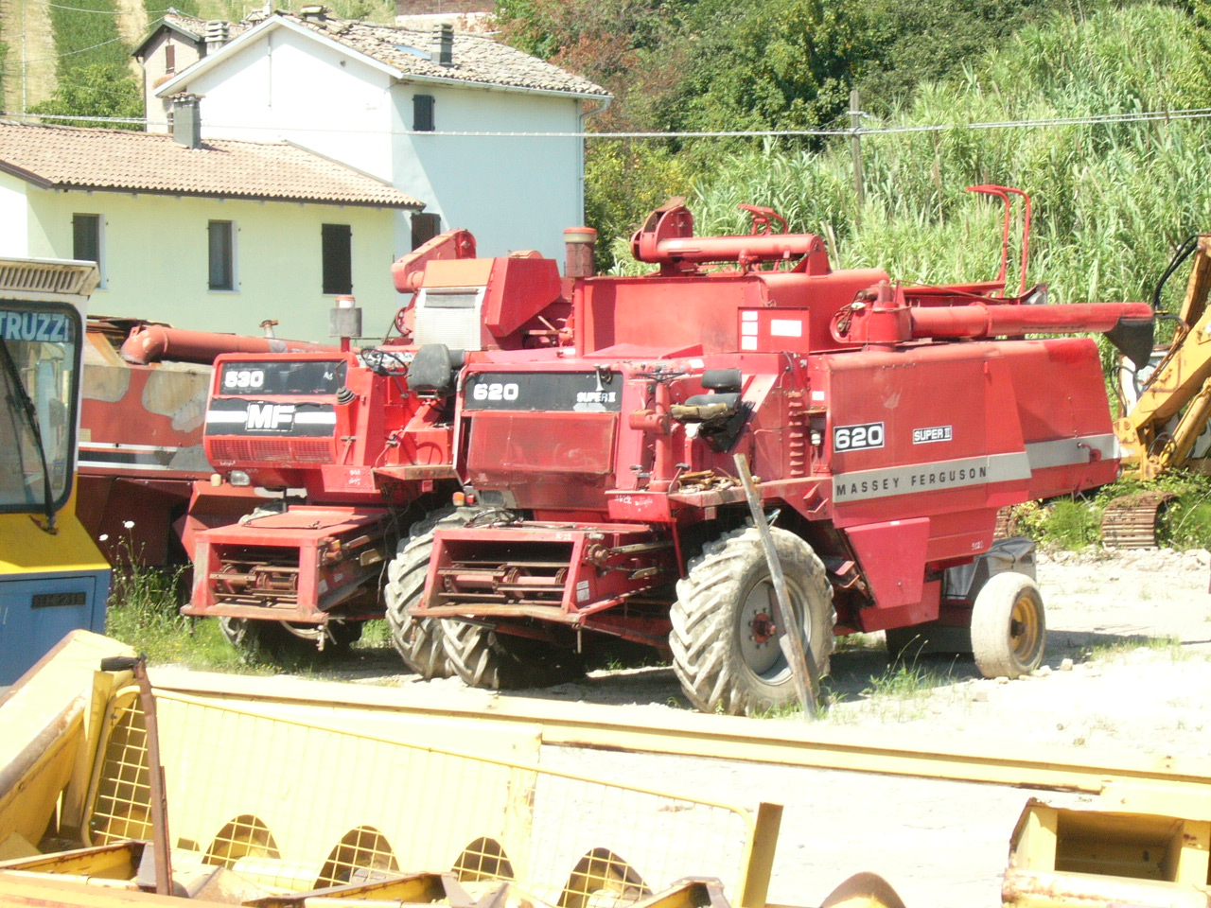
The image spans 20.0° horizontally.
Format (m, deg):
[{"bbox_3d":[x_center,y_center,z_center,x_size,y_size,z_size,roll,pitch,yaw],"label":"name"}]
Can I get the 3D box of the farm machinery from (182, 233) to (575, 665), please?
[{"bbox_3d":[-0.909,-0.128,32.738,2.800,3.950,6.800,2,5,42],"label":"farm machinery"}]

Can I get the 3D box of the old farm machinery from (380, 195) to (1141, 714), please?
[{"bbox_3d":[1.505,-0.155,29.789,3.237,4.251,7.264,2,5,42],"label":"old farm machinery"}]

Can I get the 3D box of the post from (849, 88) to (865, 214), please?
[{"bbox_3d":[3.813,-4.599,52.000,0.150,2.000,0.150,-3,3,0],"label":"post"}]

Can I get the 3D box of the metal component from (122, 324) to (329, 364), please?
[{"bbox_3d":[-3.380,-0.954,34.532,3.010,0.400,0.350,5,0,-25],"label":"metal component"}]

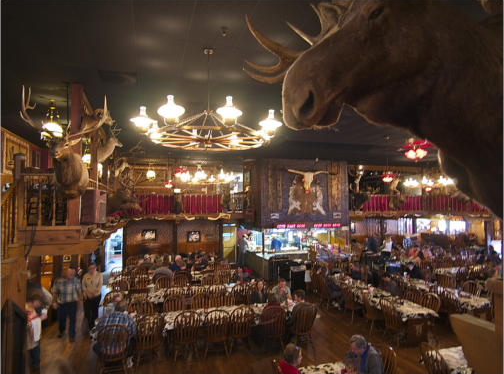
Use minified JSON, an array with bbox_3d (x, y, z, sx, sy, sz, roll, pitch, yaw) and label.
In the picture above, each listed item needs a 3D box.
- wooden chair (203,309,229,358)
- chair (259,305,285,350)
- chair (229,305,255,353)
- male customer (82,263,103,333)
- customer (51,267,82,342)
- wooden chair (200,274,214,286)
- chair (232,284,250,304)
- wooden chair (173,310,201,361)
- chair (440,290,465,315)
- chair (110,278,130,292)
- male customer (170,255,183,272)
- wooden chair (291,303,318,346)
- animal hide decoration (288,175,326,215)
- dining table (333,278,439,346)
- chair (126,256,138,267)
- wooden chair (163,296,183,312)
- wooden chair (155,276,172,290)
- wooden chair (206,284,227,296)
[{"bbox_3d":[-0.759,3.026,7.409,0.500,0.980,0.560,1,-3,-11],"label":"wooden chair"},{"bbox_3d":[0.396,3.096,7.795,0.500,1.020,0.540,1,-2,-13],"label":"chair"},{"bbox_3d":[-0.253,3.096,7.795,0.500,1.020,0.540,1,-2,-13],"label":"chair"},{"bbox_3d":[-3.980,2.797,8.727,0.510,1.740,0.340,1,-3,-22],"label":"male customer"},{"bbox_3d":[-4.451,2.822,8.464,0.600,1.740,0.380,1,-2,-20],"label":"customer"},{"bbox_3d":[-1.311,3.207,10.478,0.480,1.020,0.520,1,-2,-13],"label":"wooden chair"},{"bbox_3d":[-0.337,3.145,9.649,0.500,0.980,0.560,1,-3,-12],"label":"chair"},{"bbox_3d":[-1.440,3.151,7.696,0.530,1.020,0.560,1,-2,-14],"label":"wooden chair"},{"bbox_3d":[5.374,3.209,9.137,0.560,1.020,0.530,1,-2,-17],"label":"chair"},{"bbox_3d":[-3.870,3.232,10.187,0.510,1.010,0.560,1,-3,-14],"label":"chair"},{"bbox_3d":[-2.643,3.139,12.548,0.550,1.300,0.800,2,-4,-35],"label":"male customer"},{"bbox_3d":[1.082,3.045,7.764,0.500,0.980,0.560,2,-4,-30],"label":"wooden chair"},{"bbox_3d":[2.422,0.327,15.248,1.839,1.746,0.100,1,-2,-18],"label":"animal hide decoration"},{"bbox_3d":[3.297,3.299,9.548,0.850,0.760,3.800,1,-2,-13],"label":"dining table"},{"bbox_3d":[-4.922,3.418,14.346,0.530,1.020,0.560,1,-2,-17],"label":"chair"},{"bbox_3d":[-1.832,3.108,8.089,0.480,1.020,0.520,1,-2,-13],"label":"wooden chair"},{"bbox_3d":[-2.585,3.197,10.221,0.480,1.020,0.520,1,-2,-13],"label":"wooden chair"},{"bbox_3d":[-0.995,3.144,9.625,0.500,0.980,0.560,1,-3,-12],"label":"wooden chair"}]

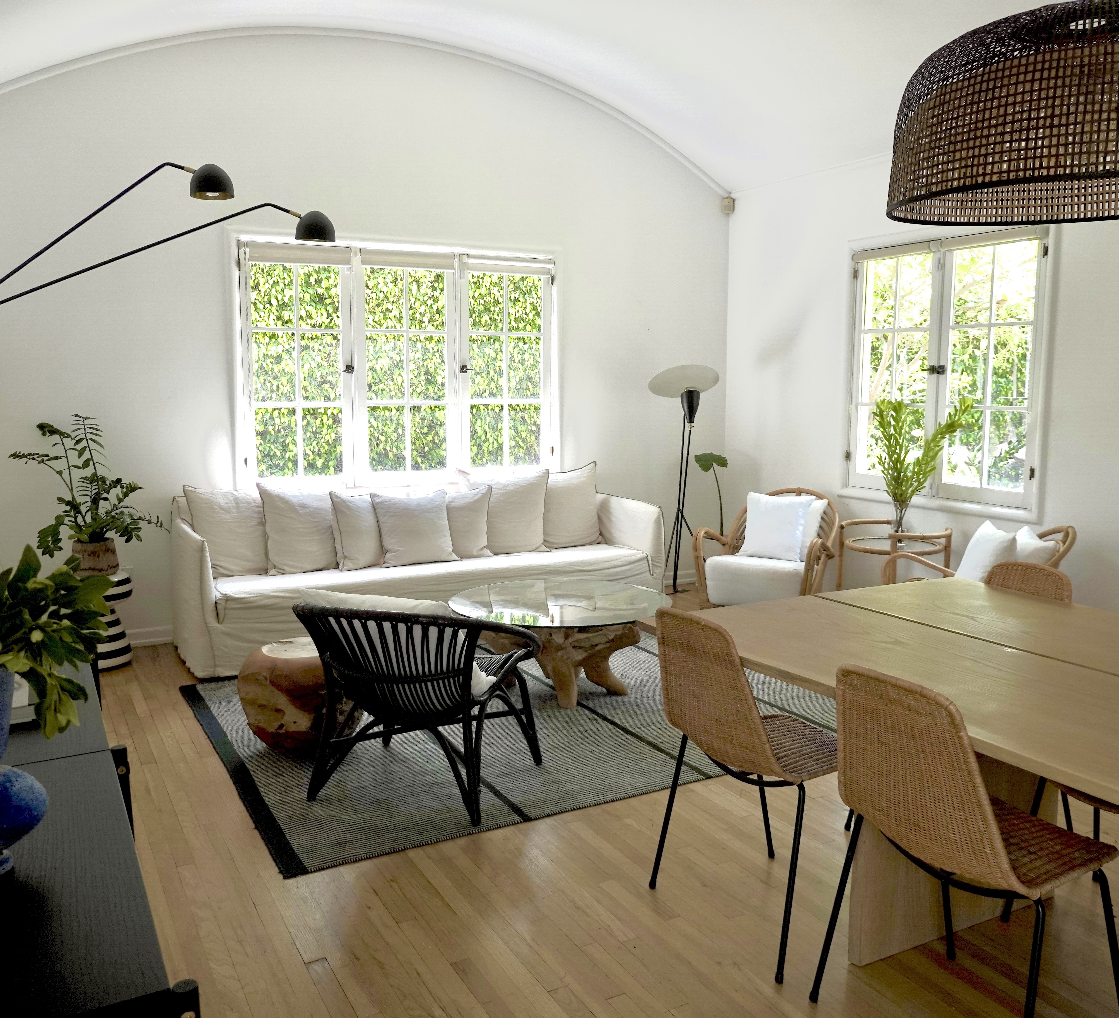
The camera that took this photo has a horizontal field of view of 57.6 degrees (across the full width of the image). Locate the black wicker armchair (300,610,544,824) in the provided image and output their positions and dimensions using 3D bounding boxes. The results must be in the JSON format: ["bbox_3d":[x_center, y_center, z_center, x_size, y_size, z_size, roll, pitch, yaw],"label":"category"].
[{"bbox_3d":[-0.479,0.641,3.637,0.812,0.705,0.681,3,8,21],"label":"black wicker armchair"}]

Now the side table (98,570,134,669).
[{"bbox_3d":[-2.393,0.579,5.212,0.384,0.435,0.384,-4,8,-27],"label":"side table"}]

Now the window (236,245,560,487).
[{"bbox_3d":[-0.868,-0.785,5.853,1.860,1.330,0.090,-4,8,-28],"label":"window"}]

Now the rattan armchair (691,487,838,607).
[{"bbox_3d":[1.226,0.275,5.727,0.700,0.765,0.700,5,9,34],"label":"rattan armchair"}]

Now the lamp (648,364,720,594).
[{"bbox_3d":[0.824,-0.184,6.573,0.470,1.460,0.430,0,7,0],"label":"lamp"}]

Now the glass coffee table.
[{"bbox_3d":[0.009,0.641,4.727,1.032,0.426,1.032,0,7,0],"label":"glass coffee table"}]

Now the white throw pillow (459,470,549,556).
[{"bbox_3d":[-0.304,0.026,5.744,0.540,0.500,0.180,-4,-6,-28],"label":"white throw pillow"}]

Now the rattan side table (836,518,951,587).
[{"bbox_3d":[1.732,0.401,5.284,0.530,0.620,0.530,-4,8,-28],"label":"rattan side table"}]

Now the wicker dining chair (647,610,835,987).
[{"bbox_3d":[0.554,0.691,2.726,0.522,0.834,0.551,-4,8,-27],"label":"wicker dining chair"}]

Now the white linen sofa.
[{"bbox_3d":[-0.714,0.296,5.849,2.712,0.826,0.768,-4,8,-27],"label":"white linen sofa"}]

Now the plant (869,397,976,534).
[{"bbox_3d":[1.892,-0.202,5.372,0.566,0.768,0.478,3,8,20],"label":"plant"}]

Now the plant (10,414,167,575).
[{"bbox_3d":[-2.234,-0.061,4.841,0.640,0.770,0.540,-4,8,-28],"label":"plant"}]

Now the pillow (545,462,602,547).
[{"bbox_3d":[0.020,-0.021,6.002,0.520,0.500,0.180,-4,-6,-28],"label":"pillow"}]

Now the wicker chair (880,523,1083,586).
[{"bbox_3d":[1.927,0.465,4.726,0.696,0.768,0.754,1,7,8],"label":"wicker chair"}]

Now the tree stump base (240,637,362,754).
[{"bbox_3d":[-1.055,0.746,4.138,0.510,0.371,0.510,-2,8,-16],"label":"tree stump base"}]

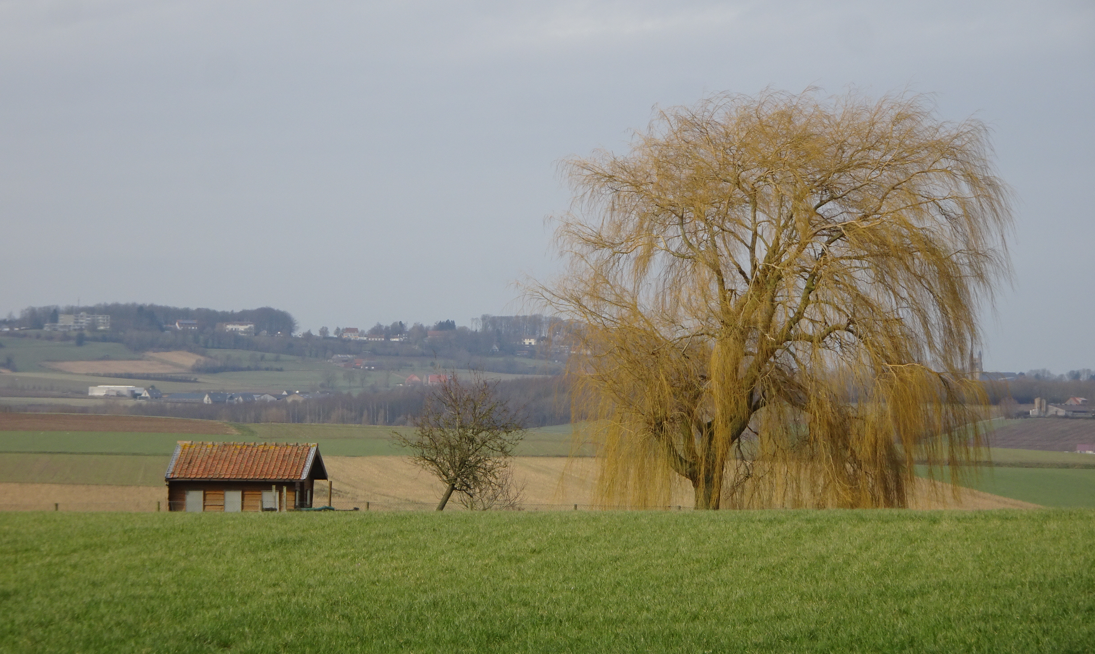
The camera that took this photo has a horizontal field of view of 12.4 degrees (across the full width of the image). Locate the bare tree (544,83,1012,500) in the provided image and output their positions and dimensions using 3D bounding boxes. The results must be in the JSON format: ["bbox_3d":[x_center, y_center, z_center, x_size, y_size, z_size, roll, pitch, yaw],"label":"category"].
[{"bbox_3d":[7.570,-0.600,169.000,16.100,14.800,14.800,0,0,0],"label":"bare tree"}]

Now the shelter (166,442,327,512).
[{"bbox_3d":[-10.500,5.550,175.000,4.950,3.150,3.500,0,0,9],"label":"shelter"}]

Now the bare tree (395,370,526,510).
[{"bbox_3d":[-2.940,4.150,170.000,4.450,5.300,4.200,0,0,0],"label":"bare tree"}]

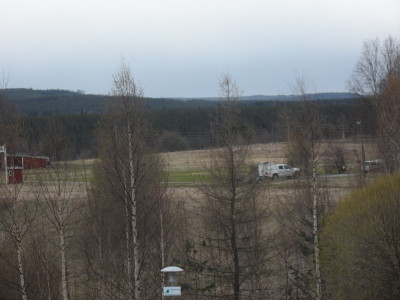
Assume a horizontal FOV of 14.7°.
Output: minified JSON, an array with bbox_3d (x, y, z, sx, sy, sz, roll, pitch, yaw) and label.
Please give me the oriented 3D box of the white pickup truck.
[{"bbox_3d":[9.909,2.667,193.000,5.300,1.920,1.930,-1,2,-39],"label":"white pickup truck"}]

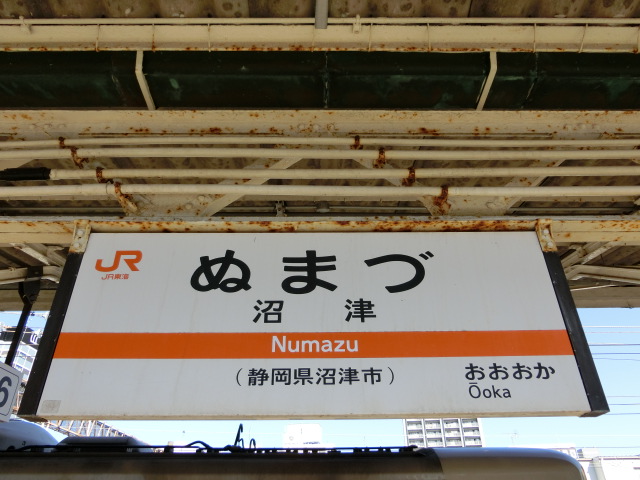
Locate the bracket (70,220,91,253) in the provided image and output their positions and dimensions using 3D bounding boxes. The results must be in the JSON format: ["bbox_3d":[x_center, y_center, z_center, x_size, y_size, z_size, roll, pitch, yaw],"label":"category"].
[{"bbox_3d":[-1.218,-0.018,2.352,0.070,0.175,0.040,0,-31,0],"label":"bracket"}]

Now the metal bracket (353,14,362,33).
[{"bbox_3d":[0.198,-1.143,2.440,0.040,0.090,0.050,0,-31,0],"label":"metal bracket"}]

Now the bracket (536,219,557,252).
[{"bbox_3d":[1.155,-0.023,2.355,0.070,0.175,0.040,0,-31,0],"label":"bracket"}]

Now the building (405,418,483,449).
[{"bbox_3d":[44.840,80.537,162.294,26.700,37.000,12.000,-7,-32,11],"label":"building"}]

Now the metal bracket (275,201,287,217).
[{"bbox_3d":[-0.363,-0.289,4.245,0.095,0.140,0.070,0,-31,0],"label":"metal bracket"}]

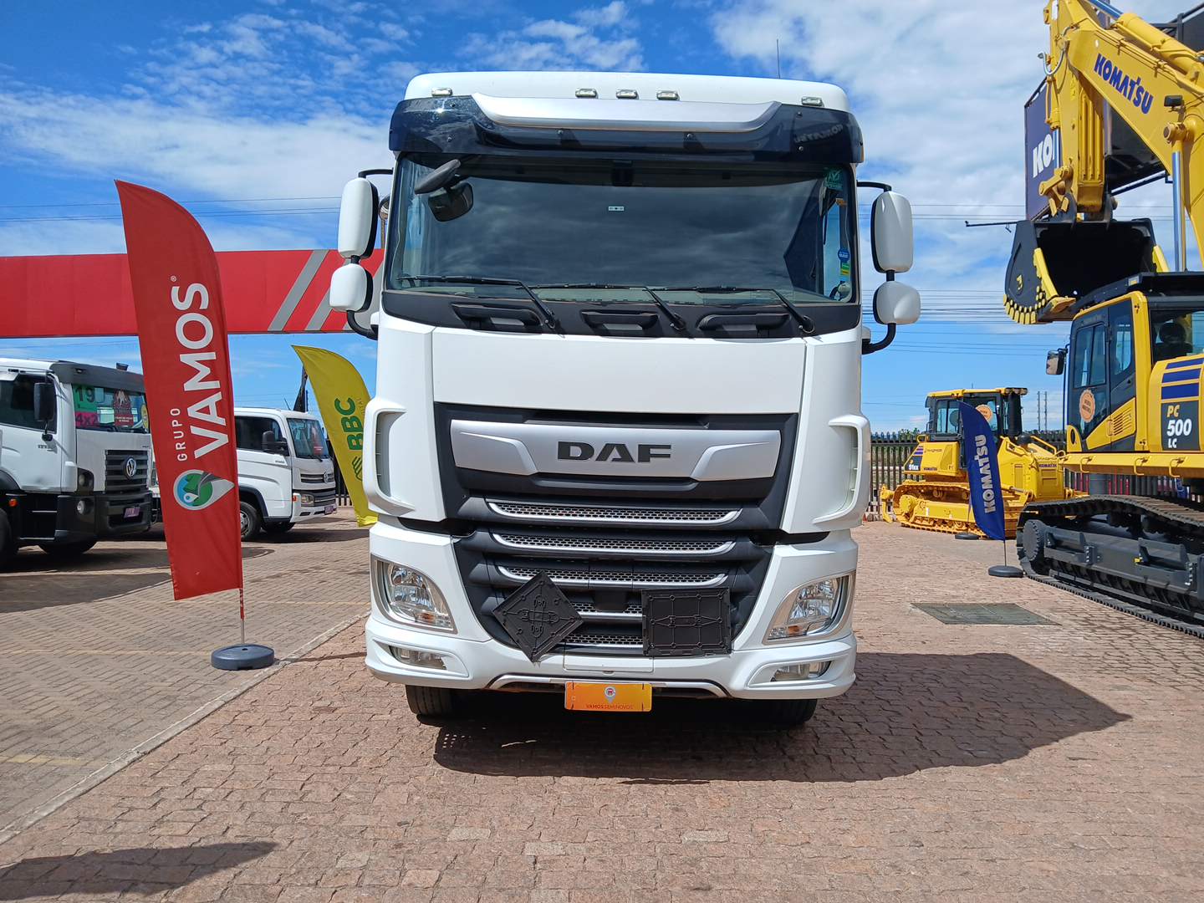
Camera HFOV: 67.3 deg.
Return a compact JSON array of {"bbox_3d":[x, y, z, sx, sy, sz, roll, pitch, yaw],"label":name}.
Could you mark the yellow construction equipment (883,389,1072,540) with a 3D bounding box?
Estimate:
[{"bbox_3d":[8.413,0.227,19.800,2.500,2.950,4.700,1,-1,-23],"label":"yellow construction equipment"}]

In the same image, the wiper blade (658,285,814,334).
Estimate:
[{"bbox_3d":[0.663,-0.705,4.470,0.770,0.225,0.140,1,-1,1],"label":"wiper blade"}]

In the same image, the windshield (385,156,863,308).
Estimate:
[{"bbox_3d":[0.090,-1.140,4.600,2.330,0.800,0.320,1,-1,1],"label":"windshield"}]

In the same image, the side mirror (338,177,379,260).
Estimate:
[{"bbox_3d":[-1.266,-1.210,4.700,0.200,0.420,0.140,1,-1,14],"label":"side mirror"}]

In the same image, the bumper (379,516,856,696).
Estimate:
[{"bbox_3d":[0.046,0.775,4.450,2.460,0.800,0.600,1,-1,0],"label":"bumper"}]

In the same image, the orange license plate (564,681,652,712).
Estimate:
[{"bbox_3d":[0.030,1.135,4.180,0.400,0.135,0.020,1,-1,0],"label":"orange license plate"}]

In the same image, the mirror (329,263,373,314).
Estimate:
[{"bbox_3d":[-1.303,-0.853,4.700,0.210,0.260,0.150,1,-1,14],"label":"mirror"}]

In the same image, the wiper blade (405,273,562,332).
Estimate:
[{"bbox_3d":[-0.605,-0.735,4.500,0.800,0.270,0.170,1,-1,1],"label":"wiper blade"}]

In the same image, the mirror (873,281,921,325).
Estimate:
[{"bbox_3d":[1.535,-0.775,4.720,0.235,0.230,0.140,1,-1,-9],"label":"mirror"}]

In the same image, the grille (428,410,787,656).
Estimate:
[{"bbox_3d":[0.070,0.387,4.400,1.740,1.200,0.220,1,-1,1],"label":"grille"}]

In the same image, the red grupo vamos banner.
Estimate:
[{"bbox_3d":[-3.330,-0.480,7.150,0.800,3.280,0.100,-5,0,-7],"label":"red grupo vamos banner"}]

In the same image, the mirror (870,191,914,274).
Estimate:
[{"bbox_3d":[1.508,-1.137,4.700,0.200,0.420,0.140,2,-1,-8],"label":"mirror"}]

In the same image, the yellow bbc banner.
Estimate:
[{"bbox_3d":[-4.229,-0.235,14.600,1.350,2.900,0.200,1,-1,-12],"label":"yellow bbc banner"}]

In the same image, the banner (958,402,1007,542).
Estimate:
[{"bbox_3d":[5.260,0.280,12.500,0.530,1.930,0.100,-7,0,11],"label":"banner"}]

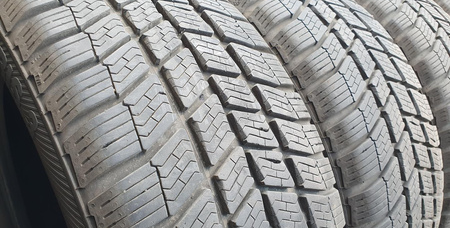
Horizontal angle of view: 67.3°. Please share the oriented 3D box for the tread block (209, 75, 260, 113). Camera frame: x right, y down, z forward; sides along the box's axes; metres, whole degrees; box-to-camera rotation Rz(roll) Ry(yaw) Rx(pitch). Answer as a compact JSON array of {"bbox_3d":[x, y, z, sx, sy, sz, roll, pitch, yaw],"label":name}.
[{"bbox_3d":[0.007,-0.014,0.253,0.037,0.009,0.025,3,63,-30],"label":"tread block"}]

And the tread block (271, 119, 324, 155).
[{"bbox_3d":[0.061,0.021,0.275,0.058,0.026,0.010,9,-24,-38],"label":"tread block"}]

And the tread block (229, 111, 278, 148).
[{"bbox_3d":[0.019,0.013,0.237,0.029,0.034,0.009,-18,-10,-40],"label":"tread block"}]

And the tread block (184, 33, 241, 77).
[{"bbox_3d":[-0.010,-0.043,0.252,0.025,0.007,0.043,-17,67,-40],"label":"tread block"}]

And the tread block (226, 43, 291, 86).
[{"bbox_3d":[0.034,-0.037,0.281,0.065,0.011,0.036,8,52,-42],"label":"tread block"}]

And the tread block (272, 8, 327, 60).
[{"bbox_3d":[0.080,-0.084,0.354,0.040,0.014,0.077,44,58,13],"label":"tread block"}]

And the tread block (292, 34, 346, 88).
[{"bbox_3d":[0.099,-0.055,0.344,0.029,0.014,0.077,47,60,8],"label":"tread block"}]

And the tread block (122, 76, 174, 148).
[{"bbox_3d":[-0.045,-0.001,0.204,0.028,0.043,0.009,-20,-15,-33],"label":"tread block"}]

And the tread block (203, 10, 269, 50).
[{"bbox_3d":[0.014,-0.069,0.294,0.064,0.011,0.035,7,46,-40],"label":"tread block"}]

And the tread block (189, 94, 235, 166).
[{"bbox_3d":[-0.008,0.010,0.220,0.026,0.043,0.009,-19,-12,-37],"label":"tread block"}]

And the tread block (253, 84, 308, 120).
[{"bbox_3d":[0.050,-0.007,0.273,0.063,0.028,0.011,6,-31,-44],"label":"tread block"}]

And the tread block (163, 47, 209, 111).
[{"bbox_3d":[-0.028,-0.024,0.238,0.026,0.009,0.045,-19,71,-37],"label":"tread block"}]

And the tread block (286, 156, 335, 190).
[{"bbox_3d":[0.066,0.047,0.261,0.060,0.025,0.009,8,-20,-41],"label":"tread block"}]

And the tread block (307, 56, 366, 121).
[{"bbox_3d":[0.110,-0.023,0.325,0.075,0.035,0.015,-40,-4,-22],"label":"tread block"}]

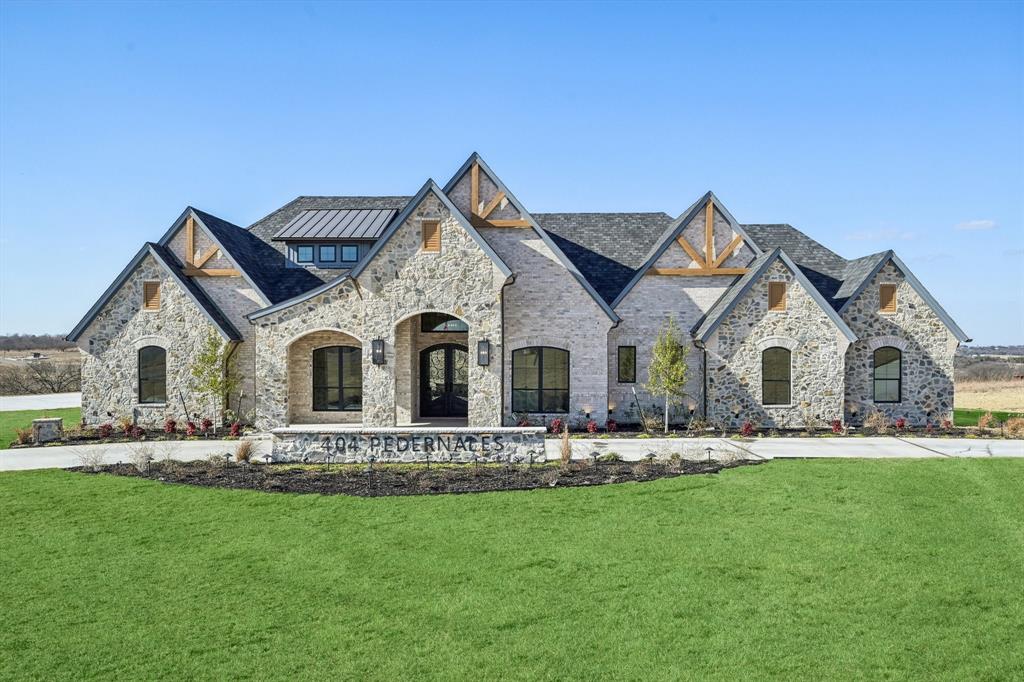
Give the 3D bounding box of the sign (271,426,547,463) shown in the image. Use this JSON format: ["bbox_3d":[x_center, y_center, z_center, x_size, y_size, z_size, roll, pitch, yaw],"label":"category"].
[{"bbox_3d":[-2.470,2.510,20.600,6.600,0.830,0.500,0,0,-1],"label":"sign"}]

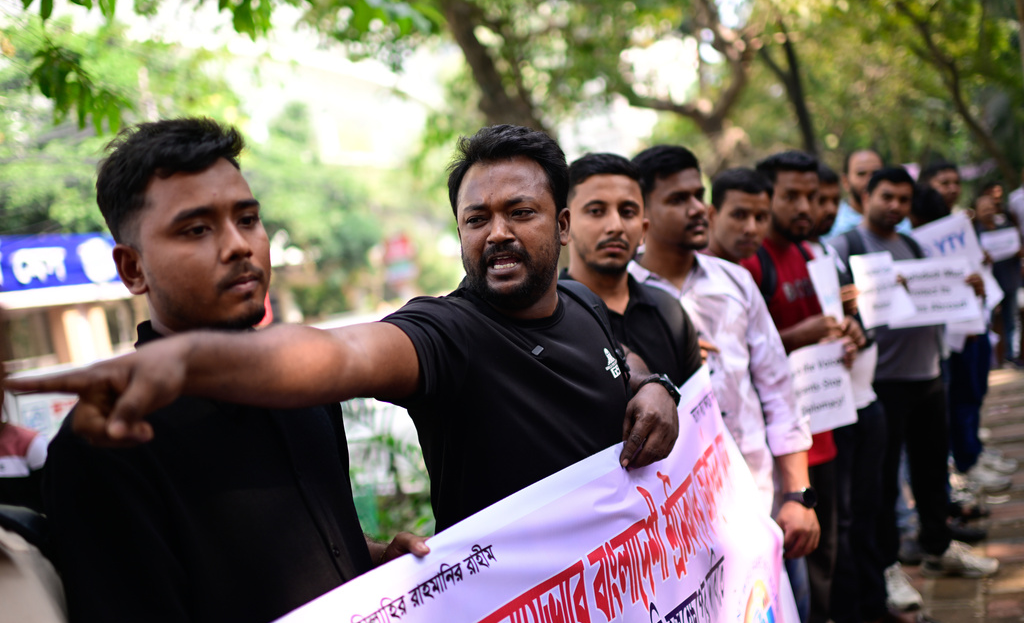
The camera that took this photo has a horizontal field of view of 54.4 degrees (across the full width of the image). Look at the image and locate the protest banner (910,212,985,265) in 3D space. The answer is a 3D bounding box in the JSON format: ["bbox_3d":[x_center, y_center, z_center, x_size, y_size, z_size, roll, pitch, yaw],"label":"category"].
[{"bbox_3d":[1.819,-0.223,4.242,0.390,0.285,0.010,-21,-3,-6],"label":"protest banner"}]

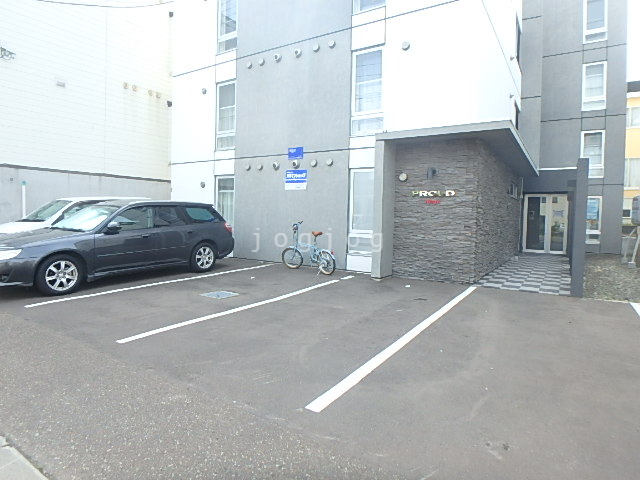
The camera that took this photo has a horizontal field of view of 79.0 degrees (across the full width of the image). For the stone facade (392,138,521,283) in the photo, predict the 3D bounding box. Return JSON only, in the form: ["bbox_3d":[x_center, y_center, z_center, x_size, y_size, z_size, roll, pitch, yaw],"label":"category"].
[{"bbox_3d":[4.135,-0.708,10.625,1.593,2.730,7.100,3,4,32],"label":"stone facade"}]

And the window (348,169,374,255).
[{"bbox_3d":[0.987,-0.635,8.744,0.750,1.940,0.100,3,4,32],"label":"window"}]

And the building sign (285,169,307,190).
[{"bbox_3d":[-0.582,-1.505,9.803,0.653,0.489,0.040,3,4,32],"label":"building sign"}]

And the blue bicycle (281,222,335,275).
[{"bbox_3d":[-0.224,0.169,8.594,0.500,1.090,1.500,-2,4,-41],"label":"blue bicycle"}]

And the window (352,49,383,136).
[{"bbox_3d":[1.095,-3.309,8.748,0.791,1.930,0.120,3,4,32],"label":"window"}]

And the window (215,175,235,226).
[{"bbox_3d":[-2.694,-0.849,11.266,0.750,1.938,0.120,3,4,32],"label":"window"}]

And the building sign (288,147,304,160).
[{"bbox_3d":[-0.589,-2.163,9.775,0.460,0.288,0.040,3,4,32],"label":"building sign"}]

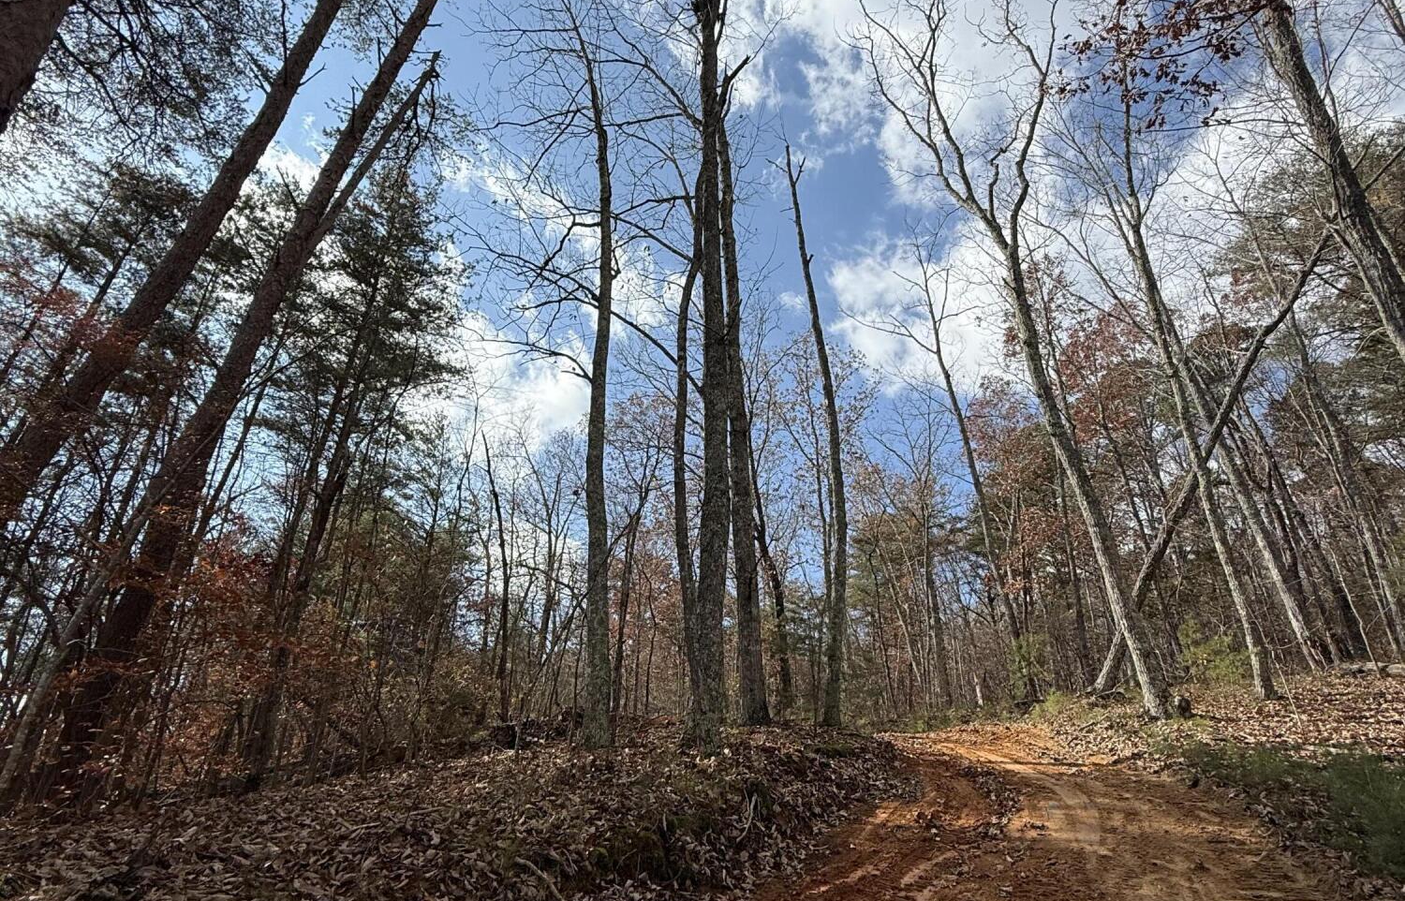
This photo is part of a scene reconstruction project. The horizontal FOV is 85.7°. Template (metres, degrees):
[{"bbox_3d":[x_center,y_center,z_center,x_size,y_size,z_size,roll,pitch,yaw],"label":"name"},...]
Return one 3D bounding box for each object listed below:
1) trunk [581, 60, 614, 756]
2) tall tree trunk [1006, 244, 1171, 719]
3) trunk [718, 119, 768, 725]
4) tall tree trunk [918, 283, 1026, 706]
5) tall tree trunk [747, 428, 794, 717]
[{"bbox_3d":[-1.601,-1.711,11.303,0.320,11.500,0.300,-4,-25,-1],"label":"trunk"},{"bbox_3d":[6.730,-0.038,13.711,0.500,9.250,0.420,-4,-25,-1],"label":"tall tree trunk"},{"bbox_3d":[0.534,-1.379,12.220,0.340,10.930,0.320,-2,-25,0],"label":"trunk"},{"bbox_3d":[7.651,0.224,21.851,0.360,13.290,0.270,-3,-25,-1],"label":"tall tree trunk"},{"bbox_3d":[1.154,1.955,13.416,0.320,5.230,0.220,-5,-25,-1],"label":"tall tree trunk"}]

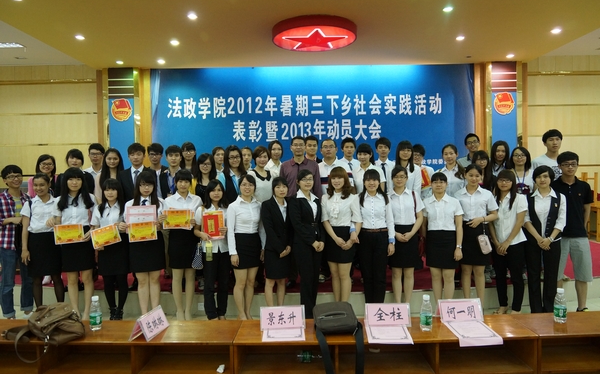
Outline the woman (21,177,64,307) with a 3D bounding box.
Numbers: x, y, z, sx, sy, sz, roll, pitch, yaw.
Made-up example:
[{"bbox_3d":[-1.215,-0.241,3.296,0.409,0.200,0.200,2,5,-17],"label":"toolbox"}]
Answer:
[{"bbox_3d":[-2.843,0.668,4.679,0.450,1.632,0.280,-2,2,-30],"label":"woman"}]

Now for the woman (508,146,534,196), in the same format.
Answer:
[{"bbox_3d":[2.750,0.301,5.190,0.440,1.618,0.280,0,3,9],"label":"woman"}]

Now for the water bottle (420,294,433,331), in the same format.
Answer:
[{"bbox_3d":[0.759,0.756,2.500,0.067,0.215,0.067,-1,3,0],"label":"water bottle"}]

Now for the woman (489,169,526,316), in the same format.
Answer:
[{"bbox_3d":[2.292,0.618,4.640,0.430,1.614,0.300,0,3,18],"label":"woman"}]

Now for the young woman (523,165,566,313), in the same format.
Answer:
[{"bbox_3d":[2.714,0.577,4.619,0.470,1.617,0.310,0,2,32],"label":"young woman"}]

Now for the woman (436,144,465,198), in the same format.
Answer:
[{"bbox_3d":[1.891,0.291,5.241,0.440,1.658,0.280,-1,3,7],"label":"woman"}]

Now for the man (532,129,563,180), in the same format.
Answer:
[{"bbox_3d":[2.975,0.207,5.001,0.480,1.789,0.280,0,1,25],"label":"man"}]

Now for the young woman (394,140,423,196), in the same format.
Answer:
[{"bbox_3d":[1.339,0.280,5.149,0.430,1.694,0.270,-1,1,12],"label":"young woman"}]

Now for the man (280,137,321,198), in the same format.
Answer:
[{"bbox_3d":[0.019,0.263,5.125,0.500,1.783,0.290,-1,3,0],"label":"man"}]

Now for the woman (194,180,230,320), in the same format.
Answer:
[{"bbox_3d":[-0.936,0.688,4.538,0.440,1.529,0.360,-1,1,-10],"label":"woman"}]

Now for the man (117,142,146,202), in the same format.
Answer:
[{"bbox_3d":[-2.131,0.304,5.343,0.480,1.743,0.290,-1,3,-7],"label":"man"}]

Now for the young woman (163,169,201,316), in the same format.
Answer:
[{"bbox_3d":[-1.260,0.644,4.592,0.450,1.673,0.300,-1,3,-3],"label":"young woman"}]

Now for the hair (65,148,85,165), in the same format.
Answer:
[{"bbox_3d":[-2.917,-0.382,5.400,0.220,0.230,0.220,-1,3,-9],"label":"hair"}]

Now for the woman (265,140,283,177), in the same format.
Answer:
[{"bbox_3d":[-0.328,0.276,5.420,0.430,1.751,0.280,-1,1,-3],"label":"woman"}]

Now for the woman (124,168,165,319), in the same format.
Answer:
[{"bbox_3d":[-1.656,0.657,4.542,0.450,1.663,0.330,-1,3,-5],"label":"woman"}]

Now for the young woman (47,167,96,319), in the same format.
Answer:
[{"bbox_3d":[-2.453,0.637,4.519,0.490,1.686,0.360,-2,1,-26],"label":"young woman"}]

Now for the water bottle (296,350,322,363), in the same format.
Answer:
[{"bbox_3d":[0.069,0.867,2.130,0.178,0.062,0.062,-1,1,0],"label":"water bottle"}]

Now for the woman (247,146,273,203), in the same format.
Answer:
[{"bbox_3d":[-0.478,0.334,5.089,0.440,1.655,0.280,-1,1,-6],"label":"woman"}]

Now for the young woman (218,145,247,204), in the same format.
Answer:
[{"bbox_3d":[-0.794,0.332,5.092,0.440,1.672,0.280,-1,3,-5],"label":"young woman"}]

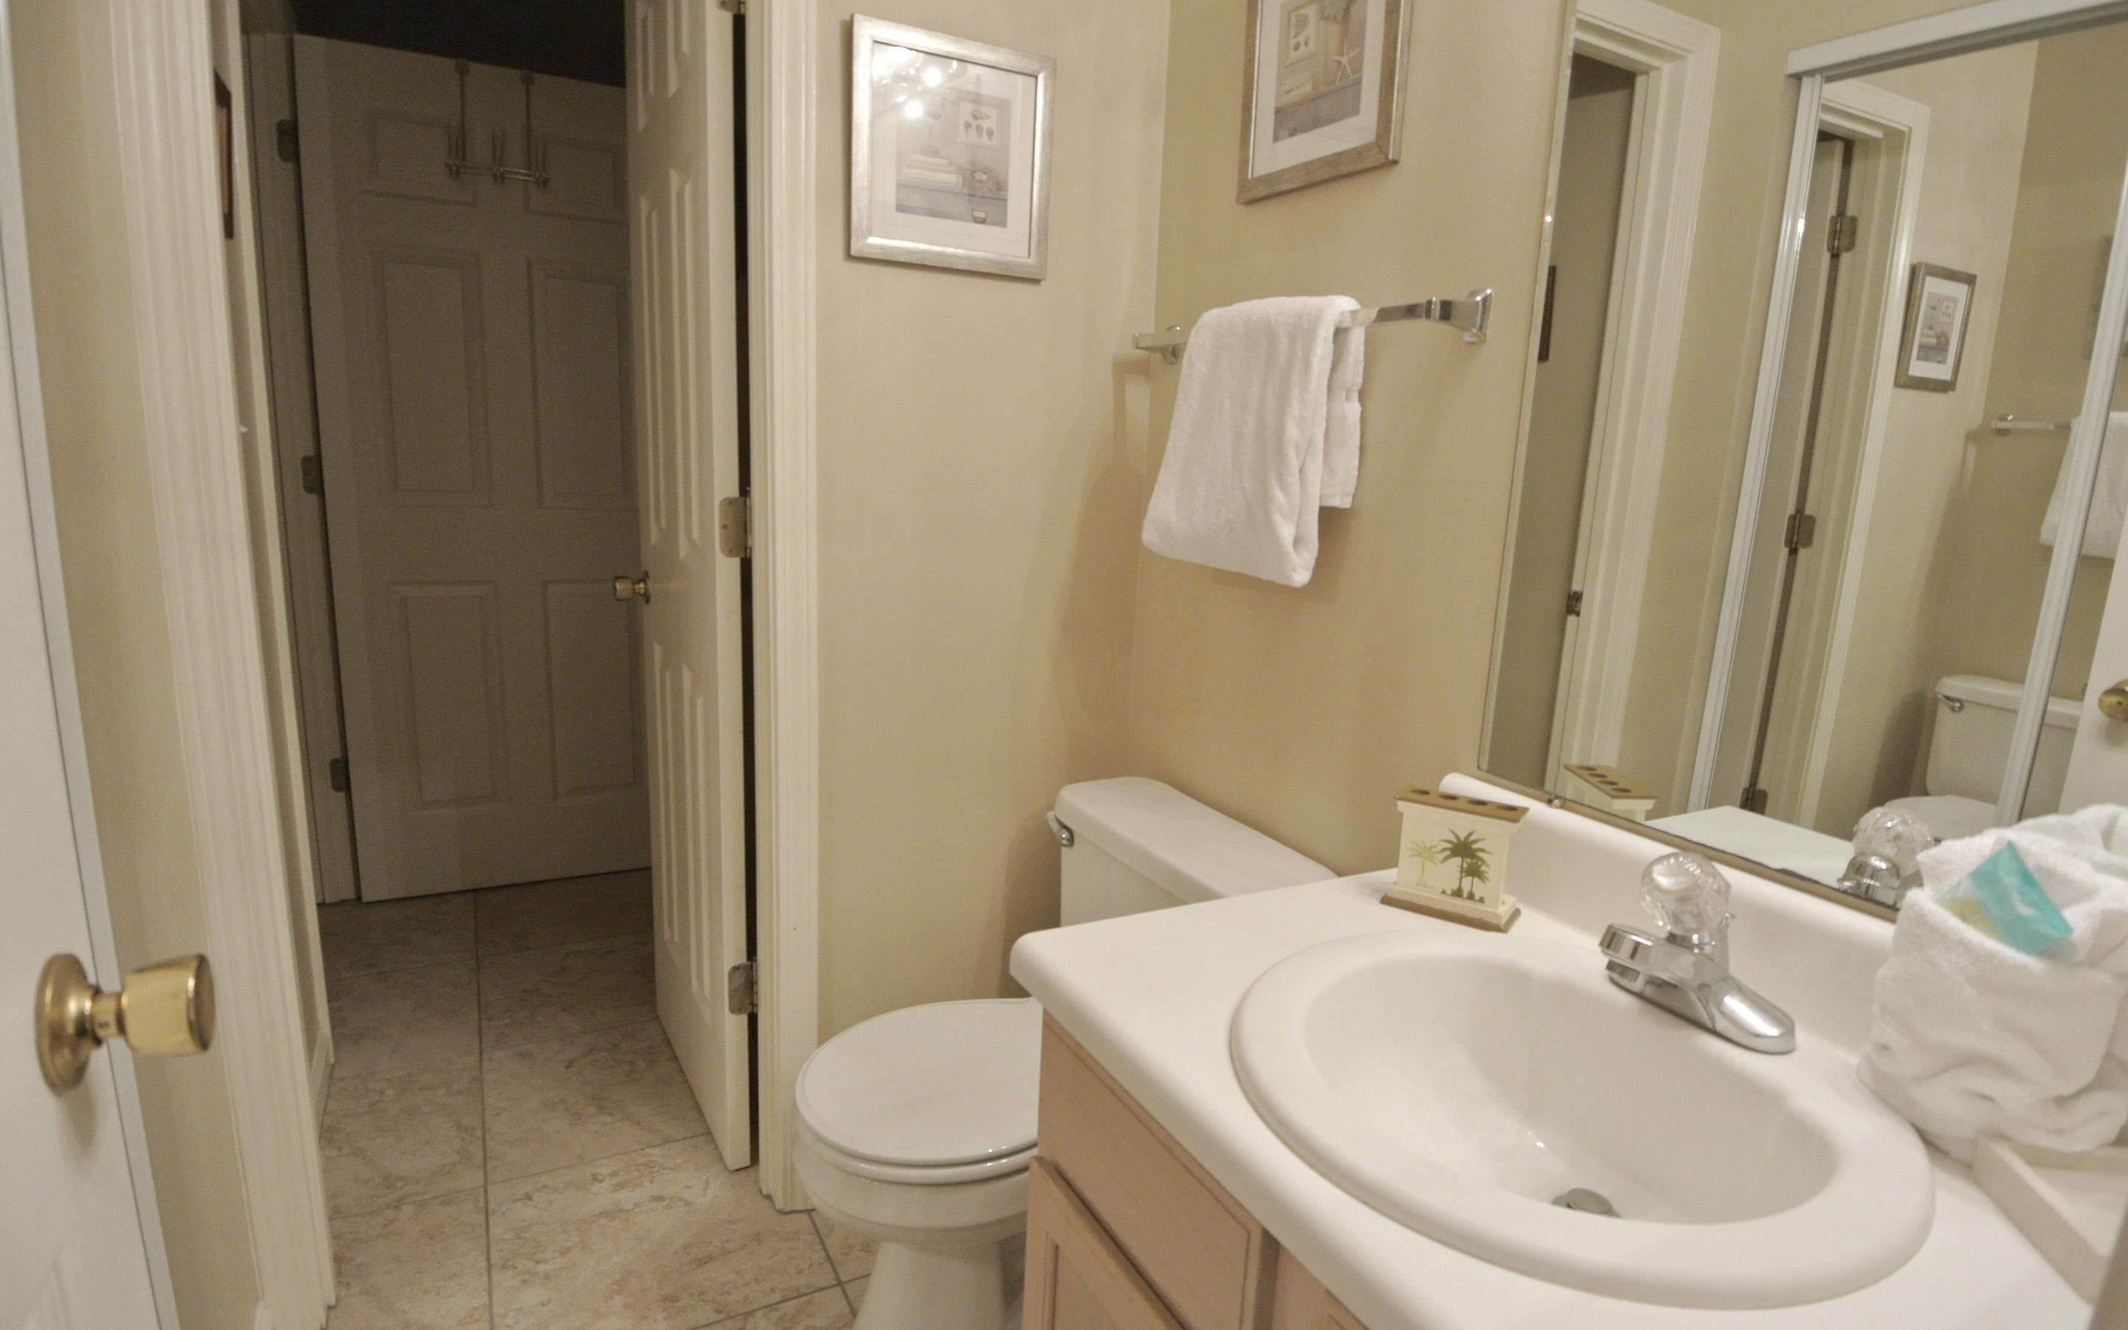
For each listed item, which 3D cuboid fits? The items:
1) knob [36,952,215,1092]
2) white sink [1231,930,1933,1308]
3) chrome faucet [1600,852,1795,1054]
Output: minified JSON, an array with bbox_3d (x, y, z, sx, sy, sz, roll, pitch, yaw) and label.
[{"bbox_3d":[-0.482,0.181,0.556,0.060,0.067,0.067,-3,12,-26],"label":"knob"},{"bbox_3d":[0.381,0.399,0.863,0.492,0.190,0.483,-4,13,-29],"label":"white sink"},{"bbox_3d":[0.518,0.235,0.900,0.150,0.133,0.156,-4,13,-29],"label":"chrome faucet"}]

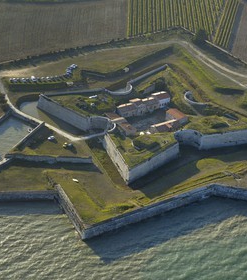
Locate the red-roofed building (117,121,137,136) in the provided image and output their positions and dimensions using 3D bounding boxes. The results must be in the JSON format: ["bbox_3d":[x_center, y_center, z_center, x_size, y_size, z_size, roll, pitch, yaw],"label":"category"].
[{"bbox_3d":[2.800,-5.780,532.540,6.700,6.900,12.000,-15,35,-30],"label":"red-roofed building"}]

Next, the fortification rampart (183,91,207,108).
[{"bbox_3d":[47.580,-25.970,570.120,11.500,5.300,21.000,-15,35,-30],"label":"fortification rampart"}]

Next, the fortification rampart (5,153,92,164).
[{"bbox_3d":[-43.910,10.980,498.430,49.930,4.200,2.500,3,30,-2],"label":"fortification rampart"}]

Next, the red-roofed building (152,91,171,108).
[{"bbox_3d":[25.600,-27.690,573.130,11.800,7.700,9.500,-15,35,-30],"label":"red-roofed building"}]

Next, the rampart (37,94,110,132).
[{"bbox_3d":[-32.750,-17.210,549.810,56.150,9.500,10.000,26,36,34],"label":"rampart"}]

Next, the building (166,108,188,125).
[{"bbox_3d":[34.180,-14.950,551.720,8.500,7.700,14.500,-15,35,-30],"label":"building"}]

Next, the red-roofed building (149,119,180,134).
[{"bbox_3d":[26.750,-6.700,536.560,20.000,7.400,9.000,-15,35,-30],"label":"red-roofed building"}]

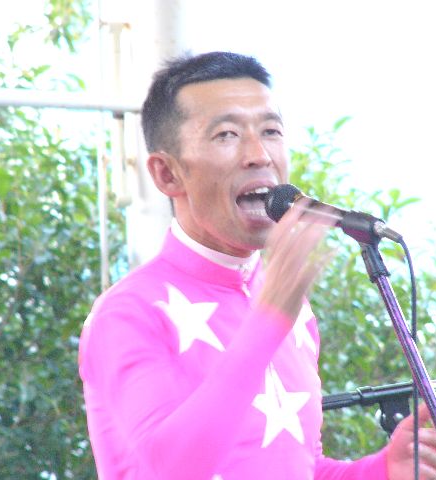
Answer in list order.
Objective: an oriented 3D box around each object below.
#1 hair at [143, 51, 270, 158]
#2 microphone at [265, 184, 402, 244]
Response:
[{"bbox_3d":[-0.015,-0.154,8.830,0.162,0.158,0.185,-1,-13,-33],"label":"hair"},{"bbox_3d":[0.140,-0.028,8.700,0.197,0.055,0.052,15,4,32],"label":"microphone"}]

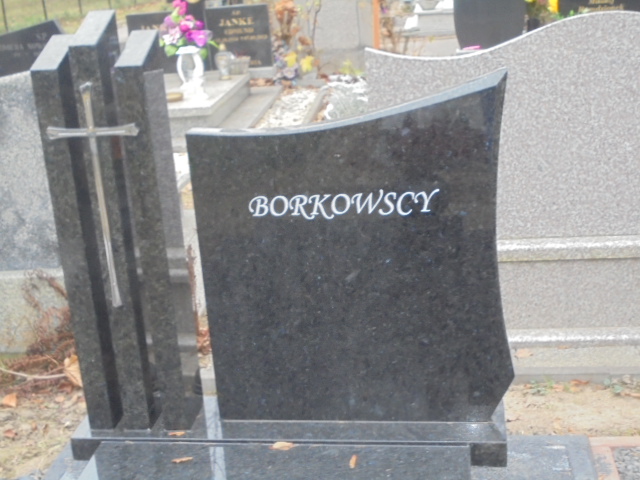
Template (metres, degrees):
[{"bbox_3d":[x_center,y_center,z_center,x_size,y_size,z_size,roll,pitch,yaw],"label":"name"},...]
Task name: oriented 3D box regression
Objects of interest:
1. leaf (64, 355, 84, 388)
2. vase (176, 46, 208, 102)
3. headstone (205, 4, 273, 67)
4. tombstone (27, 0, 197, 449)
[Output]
[{"bbox_3d":[-0.687,0.371,2.557,0.075,0.085,0.050,-1,18,9],"label":"leaf"},{"bbox_3d":[-0.932,-1.204,6.548,0.195,0.370,0.185,-1,18,9],"label":"vase"},{"bbox_3d":[-0.680,-1.734,7.742,0.535,0.525,0.070,-2,18,6],"label":"headstone"},{"bbox_3d":[-0.459,-0.021,2.091,0.255,0.971,0.131,-1,18,9],"label":"tombstone"}]

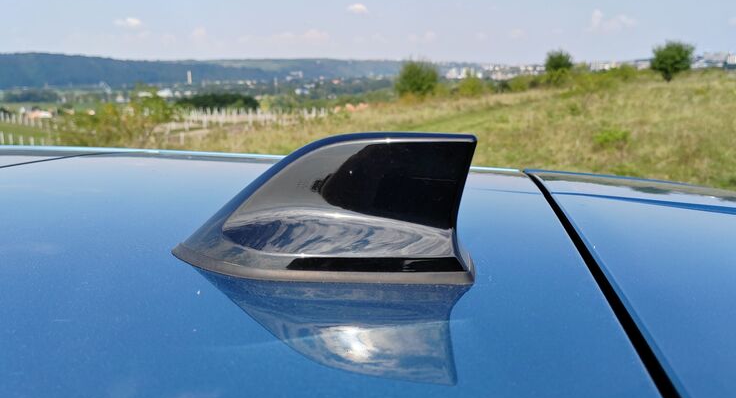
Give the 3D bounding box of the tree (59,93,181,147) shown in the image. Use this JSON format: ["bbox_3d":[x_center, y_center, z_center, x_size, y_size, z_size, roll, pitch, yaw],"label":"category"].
[{"bbox_3d":[-15.211,-4.603,35.000,7.560,3.658,5.000,0,12,0],"label":"tree"}]

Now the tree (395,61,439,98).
[{"bbox_3d":[4.900,-12.073,58.000,4.445,3.637,4.300,0,12,0],"label":"tree"}]

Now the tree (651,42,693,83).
[{"bbox_3d":[30.233,-13.652,57.000,4.369,3.971,4.200,0,12,0],"label":"tree"}]

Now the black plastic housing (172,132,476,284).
[{"bbox_3d":[-0.027,-0.003,0.307,0.165,0.070,0.065,3,12,6],"label":"black plastic housing"}]

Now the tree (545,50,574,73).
[{"bbox_3d":[26.685,-19.091,80.000,4.180,3.484,4.000,0,12,0],"label":"tree"}]

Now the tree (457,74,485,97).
[{"bbox_3d":[10.712,-11.862,60.000,2.926,2.508,2.800,0,12,0],"label":"tree"}]

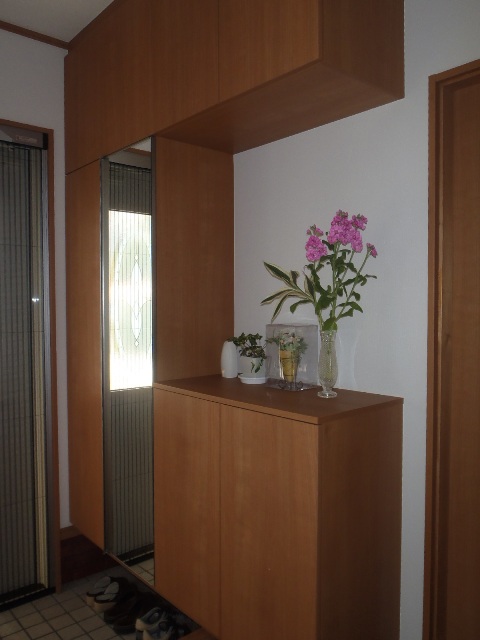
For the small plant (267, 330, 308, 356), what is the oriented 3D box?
[{"bbox_3d":[0.180,0.089,1.965,0.110,0.100,0.145,-2,3,-41],"label":"small plant"}]

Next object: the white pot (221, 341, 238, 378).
[{"bbox_3d":[-0.044,0.171,2.225,0.072,0.157,0.072,0,2,0],"label":"white pot"}]

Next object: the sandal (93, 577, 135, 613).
[{"bbox_3d":[-0.606,1.342,2.535,0.090,0.088,0.235,2,3,42],"label":"sandal"}]

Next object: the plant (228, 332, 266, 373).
[{"bbox_3d":[0.031,0.133,2.110,0.130,0.160,0.150,-2,3,-41],"label":"plant"}]

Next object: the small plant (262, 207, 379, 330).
[{"bbox_3d":[0.276,-0.172,1.800,0.260,0.420,0.360,-2,3,-41],"label":"small plant"}]

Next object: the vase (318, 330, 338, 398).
[{"bbox_3d":[0.303,0.152,1.770,0.068,0.225,0.068,0,2,0],"label":"vase"}]

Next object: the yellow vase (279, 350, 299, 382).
[{"bbox_3d":[0.185,0.177,1.972,0.077,0.124,0.077,0,1,0],"label":"yellow vase"}]

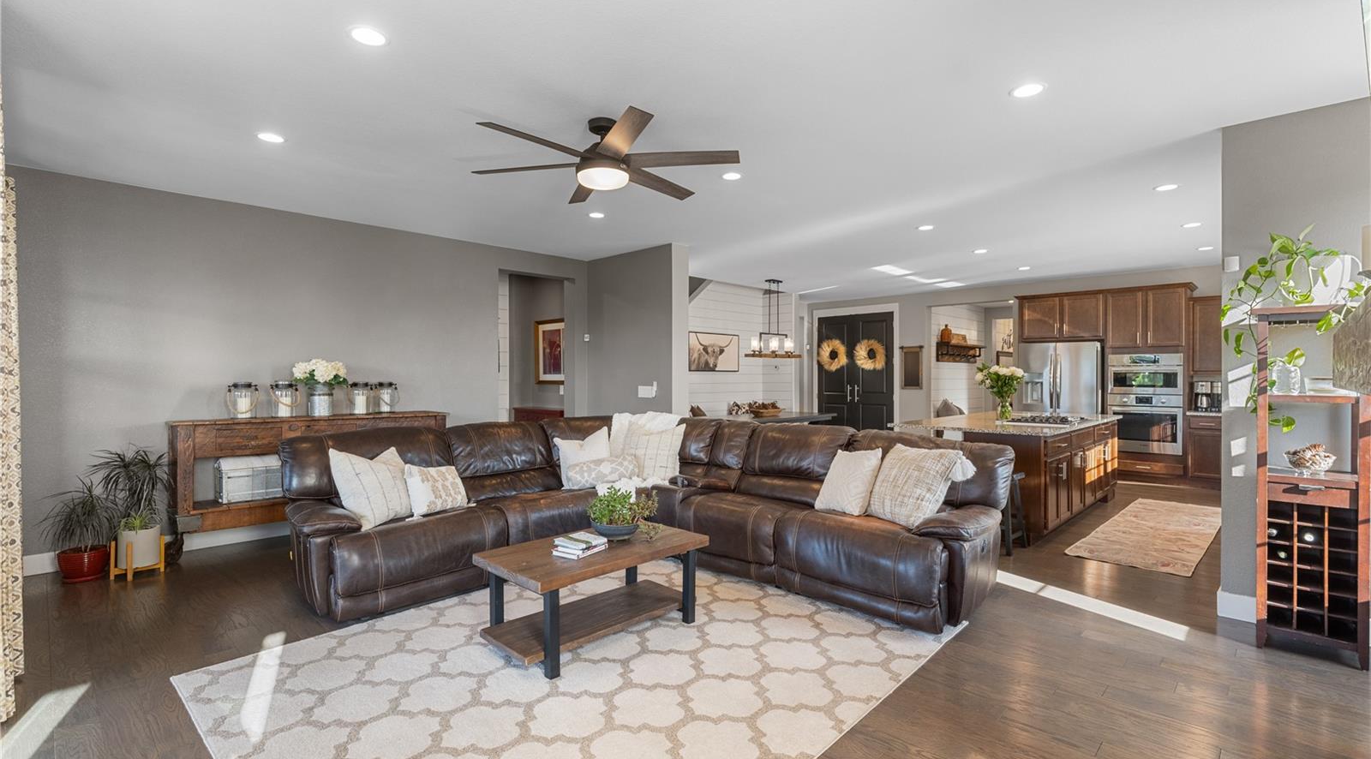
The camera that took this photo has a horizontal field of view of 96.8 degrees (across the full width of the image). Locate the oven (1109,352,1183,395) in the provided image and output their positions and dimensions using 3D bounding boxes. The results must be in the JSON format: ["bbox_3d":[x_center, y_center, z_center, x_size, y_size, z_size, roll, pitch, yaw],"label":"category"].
[{"bbox_3d":[5.981,-0.061,7.877,0.750,0.500,0.550,0,0,44],"label":"oven"}]

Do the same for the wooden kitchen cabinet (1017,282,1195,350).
[{"bbox_3d":[5.719,-0.789,8.375,2.015,0.824,0.654,0,0,44],"label":"wooden kitchen cabinet"}]

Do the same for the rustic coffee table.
[{"bbox_3d":[-0.460,1.099,3.175,0.610,0.460,1.060,0,0,45],"label":"rustic coffee table"}]

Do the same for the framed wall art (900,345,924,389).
[{"bbox_3d":[3.834,-0.196,10.326,0.410,0.730,0.030,0,0,44],"label":"framed wall art"}]

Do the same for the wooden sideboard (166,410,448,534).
[{"bbox_3d":[-3.062,0.820,5.128,0.519,1.008,1.955,0,0,44],"label":"wooden sideboard"}]

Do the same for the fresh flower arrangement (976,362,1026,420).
[{"bbox_3d":[3.237,0.122,6.250,0.450,0.585,0.430,0,0,27],"label":"fresh flower arrangement"}]

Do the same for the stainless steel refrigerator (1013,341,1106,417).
[{"bbox_3d":[5.303,0.416,8.593,0.923,1.813,0.849,0,0,44],"label":"stainless steel refrigerator"}]

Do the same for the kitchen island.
[{"bbox_3d":[3.437,0.877,6.355,1.368,0.903,3.100,0,0,44],"label":"kitchen island"}]

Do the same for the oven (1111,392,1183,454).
[{"bbox_3d":[6.080,0.567,8.000,0.762,0.743,0.607,0,0,44],"label":"oven"}]

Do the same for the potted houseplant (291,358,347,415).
[{"bbox_3d":[-3.072,0.069,5.108,0.404,0.483,0.404,0,0,44],"label":"potted houseplant"}]

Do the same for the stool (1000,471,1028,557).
[{"bbox_3d":[2.435,1.030,4.890,0.460,0.610,0.360,0,0,44],"label":"stool"}]

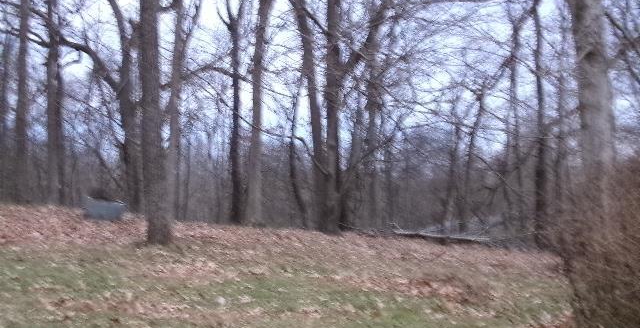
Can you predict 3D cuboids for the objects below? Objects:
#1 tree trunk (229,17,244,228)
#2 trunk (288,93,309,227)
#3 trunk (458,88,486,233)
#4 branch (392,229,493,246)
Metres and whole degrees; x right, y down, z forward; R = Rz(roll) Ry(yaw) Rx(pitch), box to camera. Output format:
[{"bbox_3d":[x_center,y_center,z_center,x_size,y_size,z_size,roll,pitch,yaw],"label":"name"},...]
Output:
[{"bbox_3d":[-2.095,-1.041,32.000,0.340,5.000,0.340,0,0,0],"label":"tree trunk"},{"bbox_3d":[-0.539,-0.113,32.000,0.350,3.400,0.330,-4,0,0],"label":"trunk"},{"bbox_3d":[4.064,-0.093,34.000,0.360,3.850,0.350,8,0,0],"label":"trunk"},{"bbox_3d":[2.692,1.642,28.500,2.250,0.270,0.300,6,0,-11],"label":"branch"}]

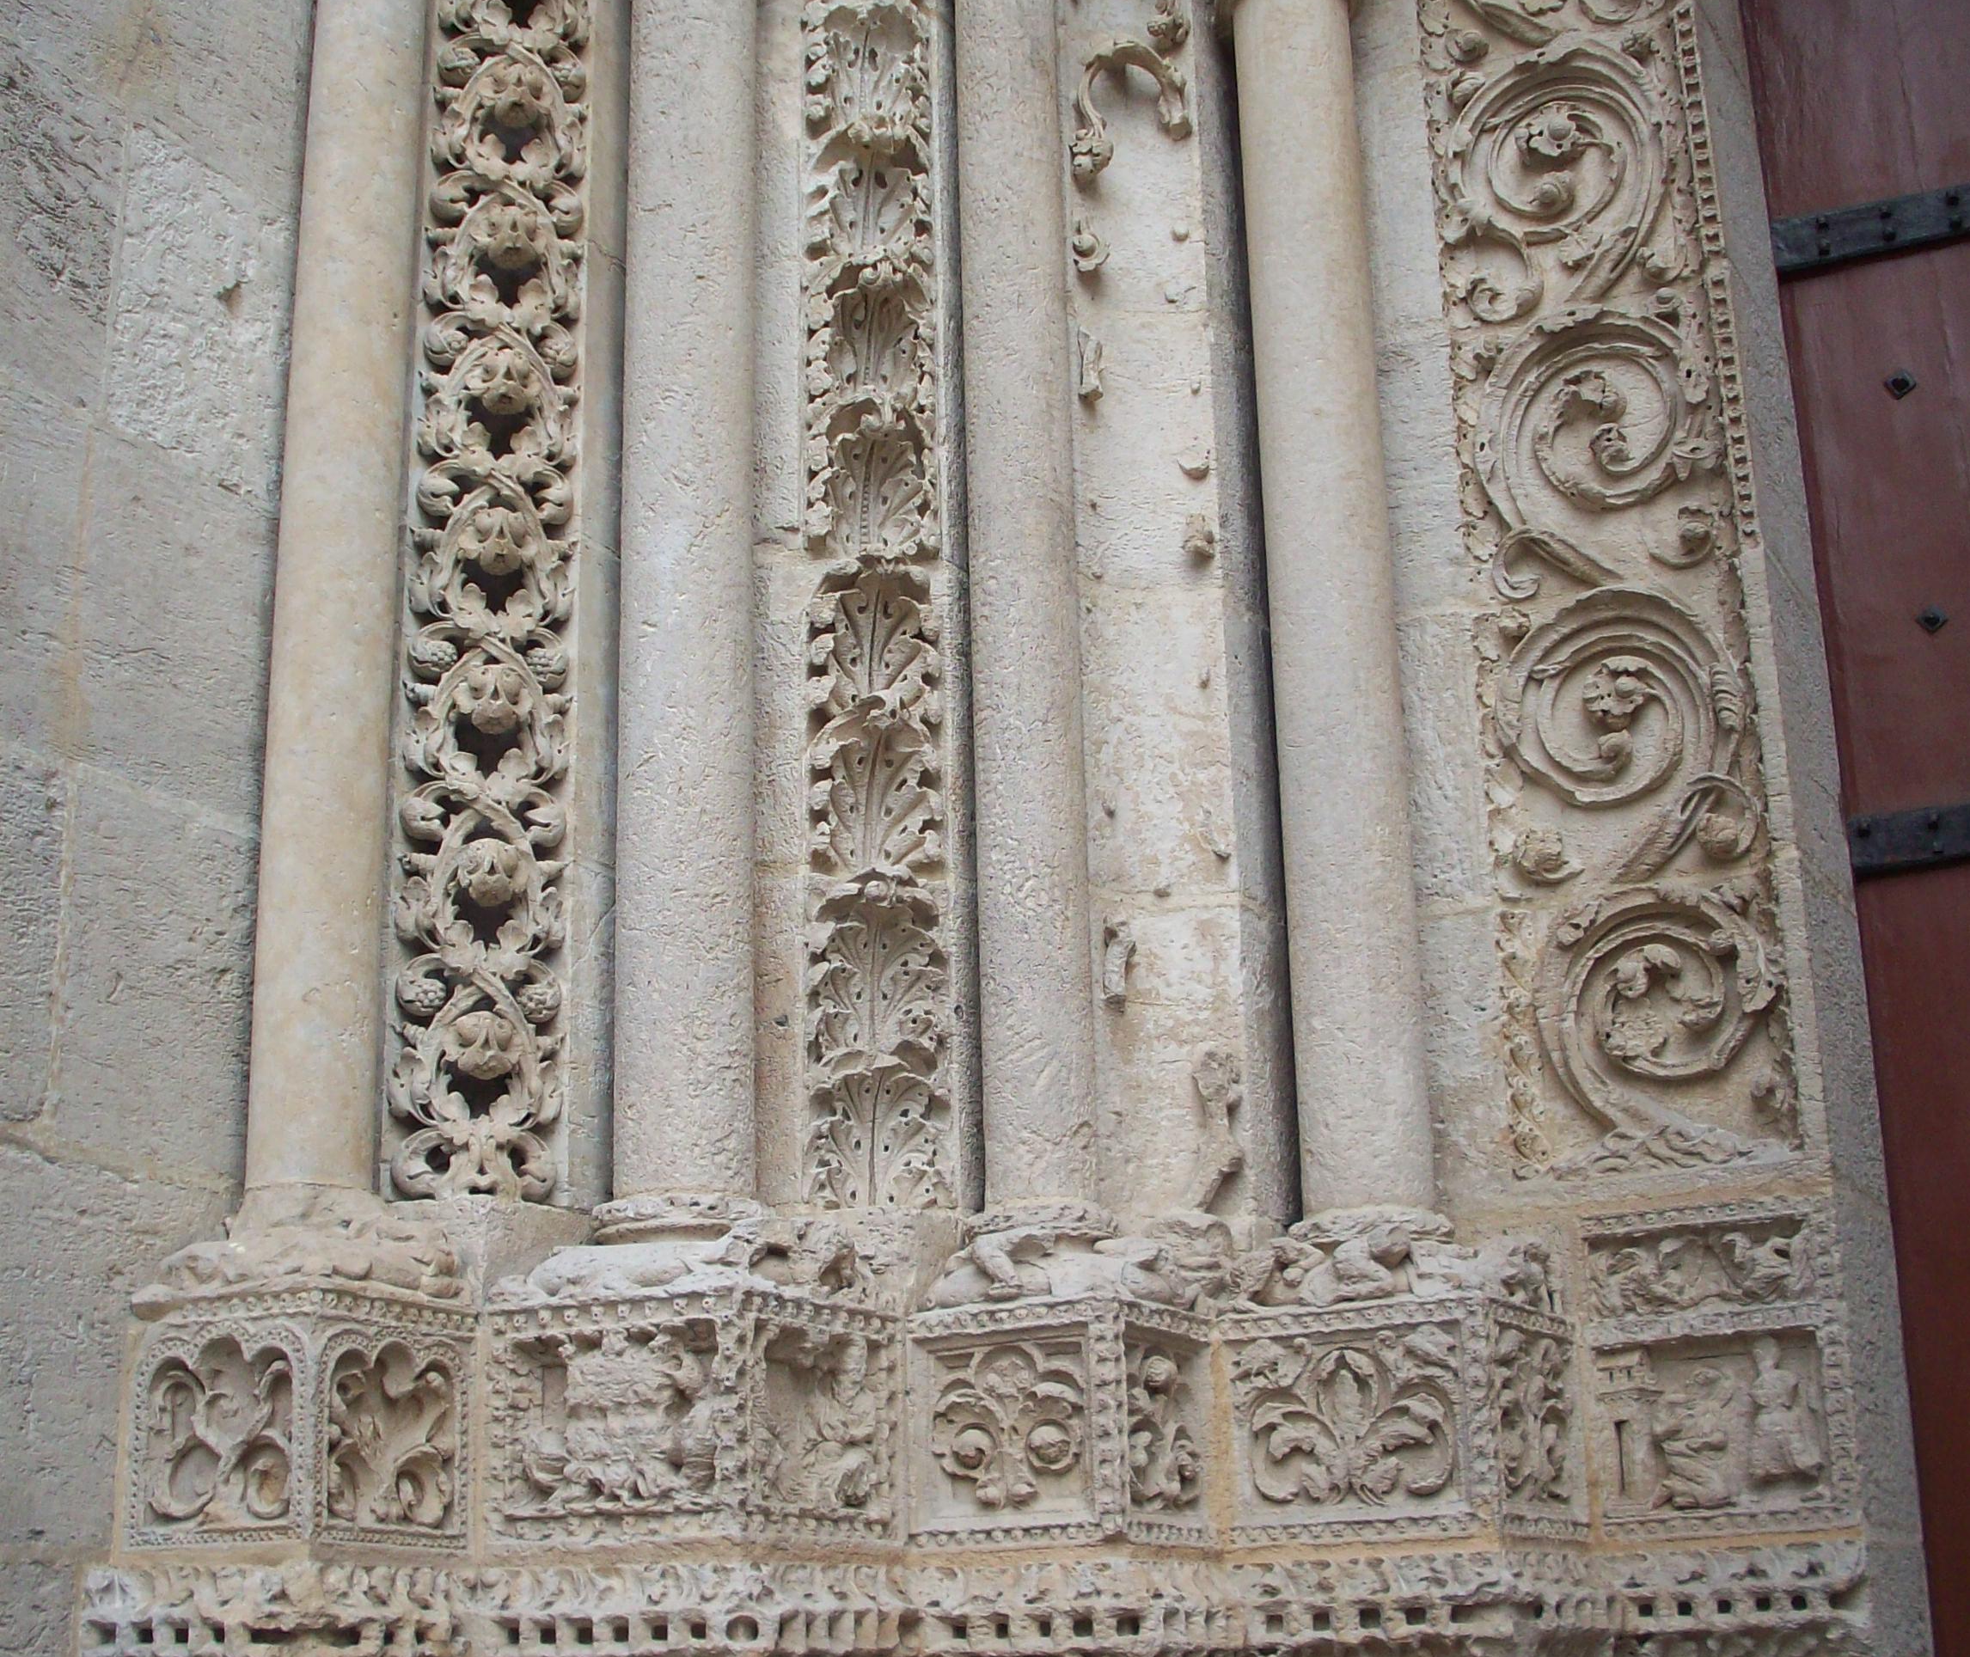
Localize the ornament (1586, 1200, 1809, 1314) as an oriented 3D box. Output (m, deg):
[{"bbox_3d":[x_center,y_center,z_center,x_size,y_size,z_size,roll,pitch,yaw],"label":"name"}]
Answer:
[{"bbox_3d":[0.914,0.550,3.583,0.285,0.135,0.064,-11,-20,27],"label":"ornament"}]

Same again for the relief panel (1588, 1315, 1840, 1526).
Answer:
[{"bbox_3d":[0.918,0.751,3.537,0.306,0.252,0.082,-11,-20,27],"label":"relief panel"}]

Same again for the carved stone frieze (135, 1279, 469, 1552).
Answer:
[{"bbox_3d":[-0.776,0.680,3.166,0.276,0.276,0.276,-11,-20,27],"label":"carved stone frieze"}]

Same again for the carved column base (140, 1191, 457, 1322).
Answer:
[{"bbox_3d":[-0.782,0.500,3.229,0.285,0.123,0.285,-11,-20,27],"label":"carved column base"}]

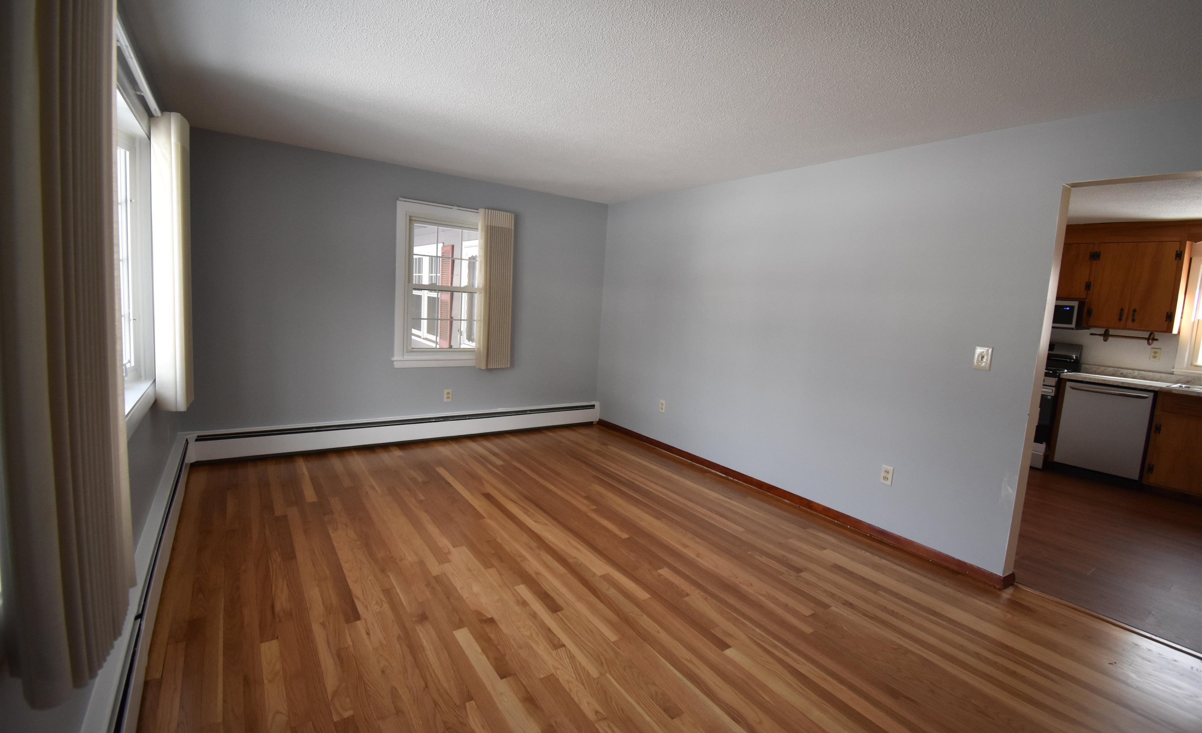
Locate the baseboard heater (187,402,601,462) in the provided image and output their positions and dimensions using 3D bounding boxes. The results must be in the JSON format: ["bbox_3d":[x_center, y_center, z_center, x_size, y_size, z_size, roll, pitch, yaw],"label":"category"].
[{"bbox_3d":[-1.513,0.559,4.720,3.683,0.220,0.075,-2,9,-36],"label":"baseboard heater"}]

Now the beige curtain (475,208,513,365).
[{"bbox_3d":[-1.021,-0.716,4.784,0.329,1.461,0.110,-2,9,-36],"label":"beige curtain"}]

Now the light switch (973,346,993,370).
[{"bbox_3d":[2.069,-0.044,2.712,0.012,0.120,0.075,-2,9,-36],"label":"light switch"}]

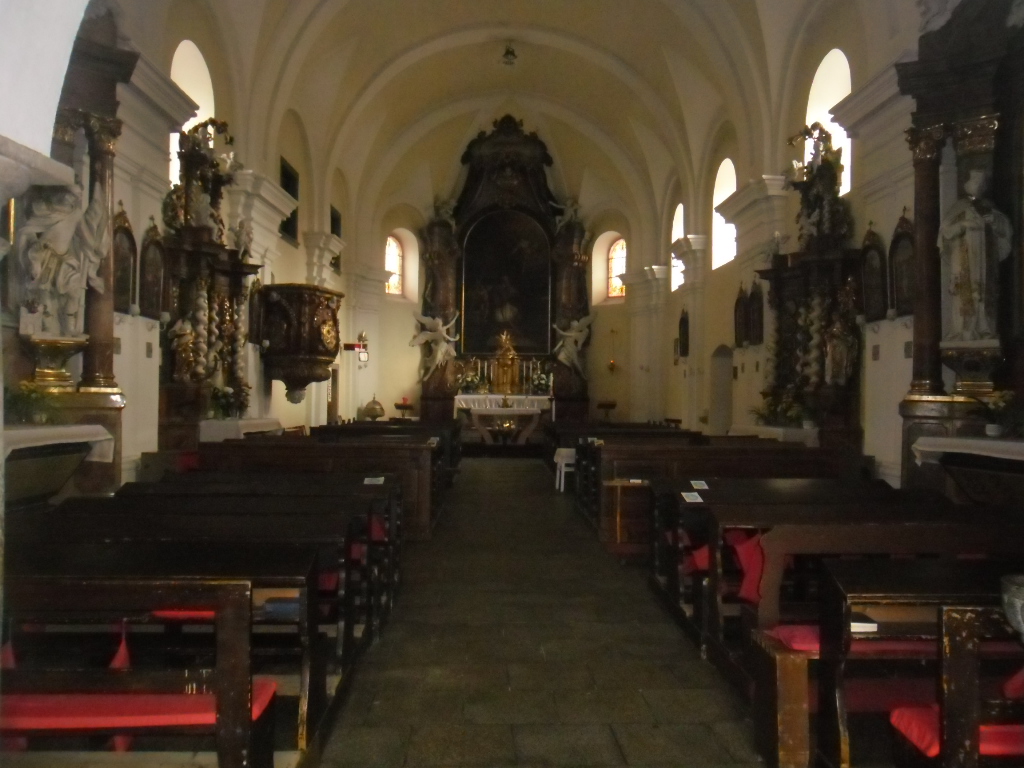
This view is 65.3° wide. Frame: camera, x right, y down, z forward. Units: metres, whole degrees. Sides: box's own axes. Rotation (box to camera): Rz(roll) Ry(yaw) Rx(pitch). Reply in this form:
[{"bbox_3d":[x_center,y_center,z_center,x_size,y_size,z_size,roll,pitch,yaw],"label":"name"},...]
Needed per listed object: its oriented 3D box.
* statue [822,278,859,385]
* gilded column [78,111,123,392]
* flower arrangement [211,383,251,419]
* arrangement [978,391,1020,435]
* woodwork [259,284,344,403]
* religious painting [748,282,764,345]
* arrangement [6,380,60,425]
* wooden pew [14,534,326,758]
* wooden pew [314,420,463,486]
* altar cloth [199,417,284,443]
[{"bbox_3d":[4.483,-0.703,10.900,0.480,1.400,0.420,0,-1,43],"label":"statue"},{"bbox_3d":[-4.637,-1.493,9.000,0.440,3.100,0.440,1,-1,-2],"label":"gilded column"},{"bbox_3d":[-4.441,0.260,12.600,0.500,0.560,0.600,1,-1,-2],"label":"flower arrangement"},{"bbox_3d":[5.117,0.300,8.400,0.460,0.460,0.440,0,-1,39],"label":"arrangement"},{"bbox_3d":[-4.025,-0.771,15.200,1.450,2.180,1.450,0,-1,13],"label":"woodwork"},{"bbox_3d":[4.663,-1.361,15.200,0.100,1.220,0.780,1,-1,-2],"label":"religious painting"},{"bbox_3d":[-4.873,0.188,8.100,0.560,0.440,0.460,1,-1,-43],"label":"arrangement"},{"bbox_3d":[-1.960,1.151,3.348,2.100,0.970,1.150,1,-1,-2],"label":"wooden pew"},{"bbox_3d":[-2.302,1.276,14.322,2.600,1.000,1.000,1,-1,-2],"label":"wooden pew"},{"bbox_3d":[-4.385,0.726,12.868,0.700,0.350,2.200,1,-1,-2],"label":"altar cloth"}]

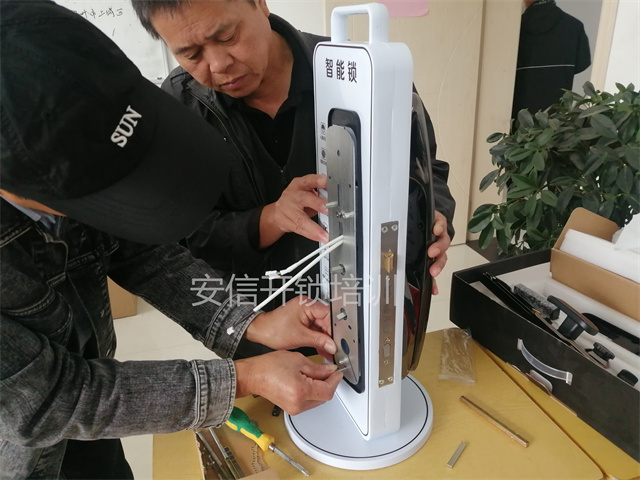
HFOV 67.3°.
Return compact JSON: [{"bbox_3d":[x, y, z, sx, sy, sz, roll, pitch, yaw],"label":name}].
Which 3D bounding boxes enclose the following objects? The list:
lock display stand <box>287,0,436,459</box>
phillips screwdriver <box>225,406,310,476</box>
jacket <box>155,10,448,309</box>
[{"bbox_3d":[0.051,0.003,0.656,0.236,0.581,0.234,-11,24,-21],"label":"lock display stand"},{"bbox_3d":[-0.086,0.292,0.705,0.187,0.031,0.031,21,32,34],"label":"phillips screwdriver"},{"bbox_3d":[-0.053,-0.091,0.957,0.570,0.650,0.430,-2,22,0],"label":"jacket"}]

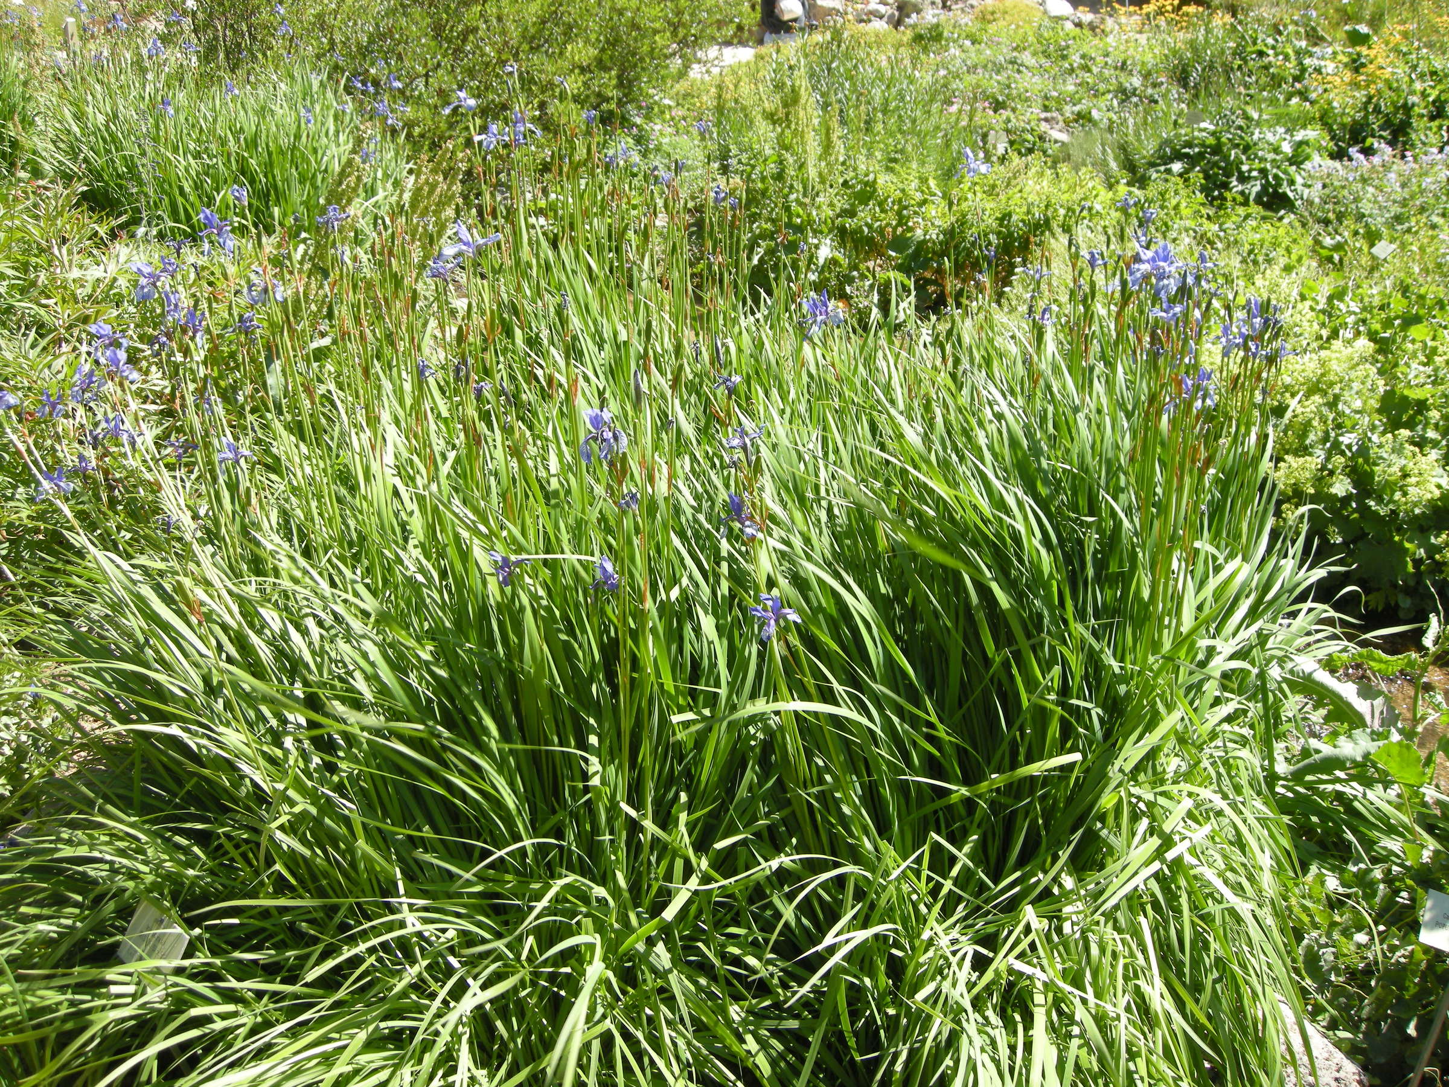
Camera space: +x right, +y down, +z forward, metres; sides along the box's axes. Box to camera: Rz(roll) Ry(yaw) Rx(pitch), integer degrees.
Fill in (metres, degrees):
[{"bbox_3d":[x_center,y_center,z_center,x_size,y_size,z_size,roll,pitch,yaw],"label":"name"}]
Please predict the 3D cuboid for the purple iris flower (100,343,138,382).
[{"bbox_3d":[-0.950,-0.284,2.300,0.060,0.056,0.058,-21,26,-19],"label":"purple iris flower"}]

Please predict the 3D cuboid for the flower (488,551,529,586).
[{"bbox_3d":[-0.310,0.036,2.100,0.060,0.044,0.056,-4,25,-8],"label":"flower"}]

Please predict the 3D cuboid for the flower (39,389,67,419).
[{"bbox_3d":[-1.147,-0.239,2.500,0.050,0.052,0.050,-12,27,-23],"label":"flower"}]

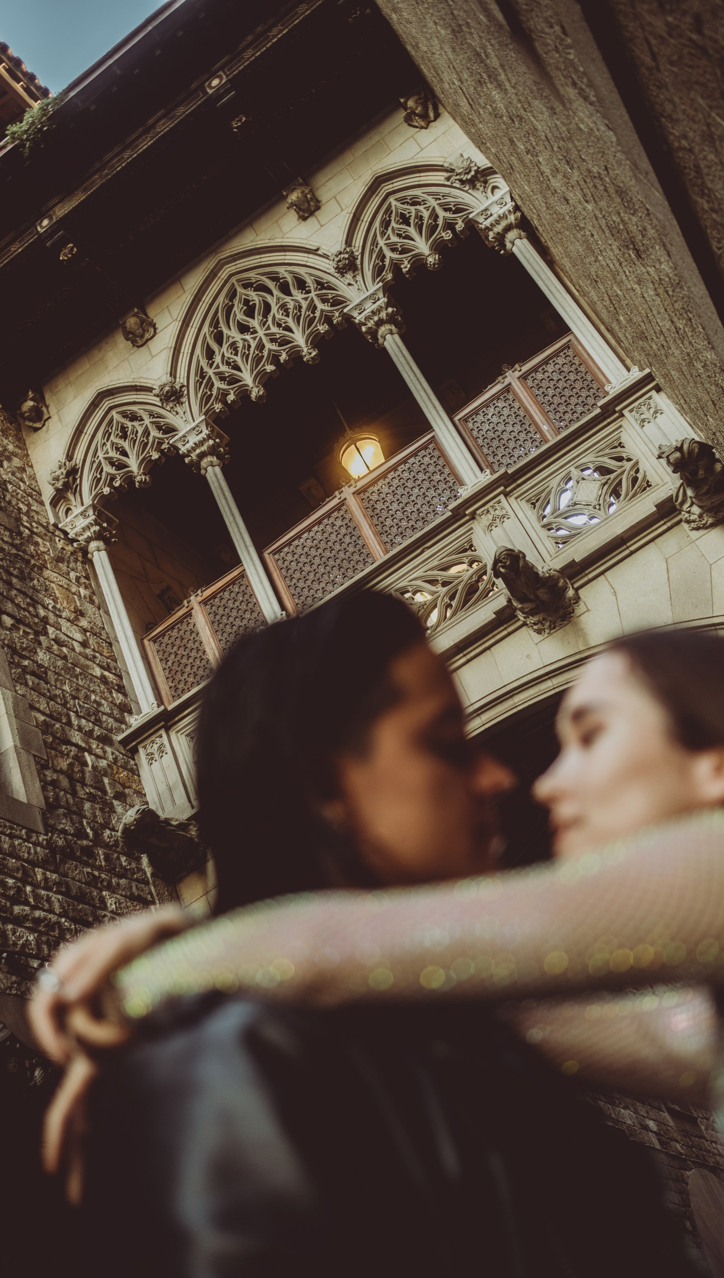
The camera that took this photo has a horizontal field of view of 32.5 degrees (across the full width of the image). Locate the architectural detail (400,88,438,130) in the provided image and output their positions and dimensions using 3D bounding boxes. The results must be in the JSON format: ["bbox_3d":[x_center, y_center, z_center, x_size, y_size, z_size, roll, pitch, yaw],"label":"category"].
[{"bbox_3d":[0.499,-4.551,10.671,0.261,0.342,0.288,-34,-36,12],"label":"architectural detail"}]

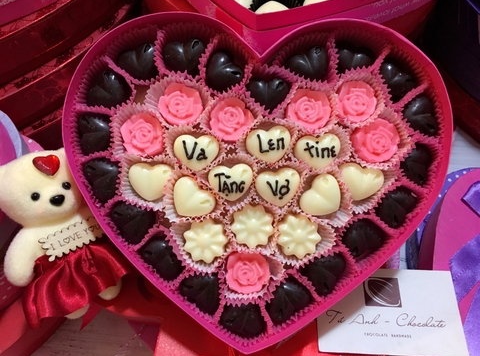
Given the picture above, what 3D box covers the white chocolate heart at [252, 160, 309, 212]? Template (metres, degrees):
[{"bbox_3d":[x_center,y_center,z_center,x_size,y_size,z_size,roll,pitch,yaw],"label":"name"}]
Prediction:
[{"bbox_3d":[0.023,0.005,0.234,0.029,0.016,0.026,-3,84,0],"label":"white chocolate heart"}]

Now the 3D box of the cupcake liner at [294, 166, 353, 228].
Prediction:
[{"bbox_3d":[0.047,0.012,0.234,0.032,0.018,0.033,0,84,0],"label":"cupcake liner"}]

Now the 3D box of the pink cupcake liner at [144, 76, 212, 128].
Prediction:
[{"bbox_3d":[-0.035,-0.043,0.239,0.037,0.018,0.032,0,84,0],"label":"pink cupcake liner"}]

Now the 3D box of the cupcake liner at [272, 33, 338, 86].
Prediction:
[{"bbox_3d":[0.040,-0.073,0.257,0.038,0.018,0.032,0,86,3],"label":"cupcake liner"}]

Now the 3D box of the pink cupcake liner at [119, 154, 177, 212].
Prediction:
[{"bbox_3d":[-0.055,0.004,0.249,0.035,0.018,0.035,0,83,1],"label":"pink cupcake liner"}]

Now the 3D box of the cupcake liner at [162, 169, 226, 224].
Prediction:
[{"bbox_3d":[-0.026,0.011,0.234,0.035,0.018,0.032,0,84,0],"label":"cupcake liner"}]

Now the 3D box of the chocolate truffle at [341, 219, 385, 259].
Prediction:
[{"bbox_3d":[0.071,0.035,0.232,0.026,0.015,0.025,-14,84,-2],"label":"chocolate truffle"}]

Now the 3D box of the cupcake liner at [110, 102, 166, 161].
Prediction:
[{"bbox_3d":[-0.063,-0.028,0.259,0.034,0.018,0.036,0,86,3],"label":"cupcake liner"}]

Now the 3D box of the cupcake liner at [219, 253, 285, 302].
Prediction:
[{"bbox_3d":[0.007,0.060,0.250,0.038,0.018,0.030,0,86,3],"label":"cupcake liner"}]

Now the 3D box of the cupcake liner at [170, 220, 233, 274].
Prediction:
[{"bbox_3d":[-0.021,0.039,0.231,0.033,0.018,0.030,0,84,0],"label":"cupcake liner"}]

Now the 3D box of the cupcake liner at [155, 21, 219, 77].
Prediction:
[{"bbox_3d":[-0.033,-0.079,0.261,0.039,0.018,0.035,0,86,3],"label":"cupcake liner"}]

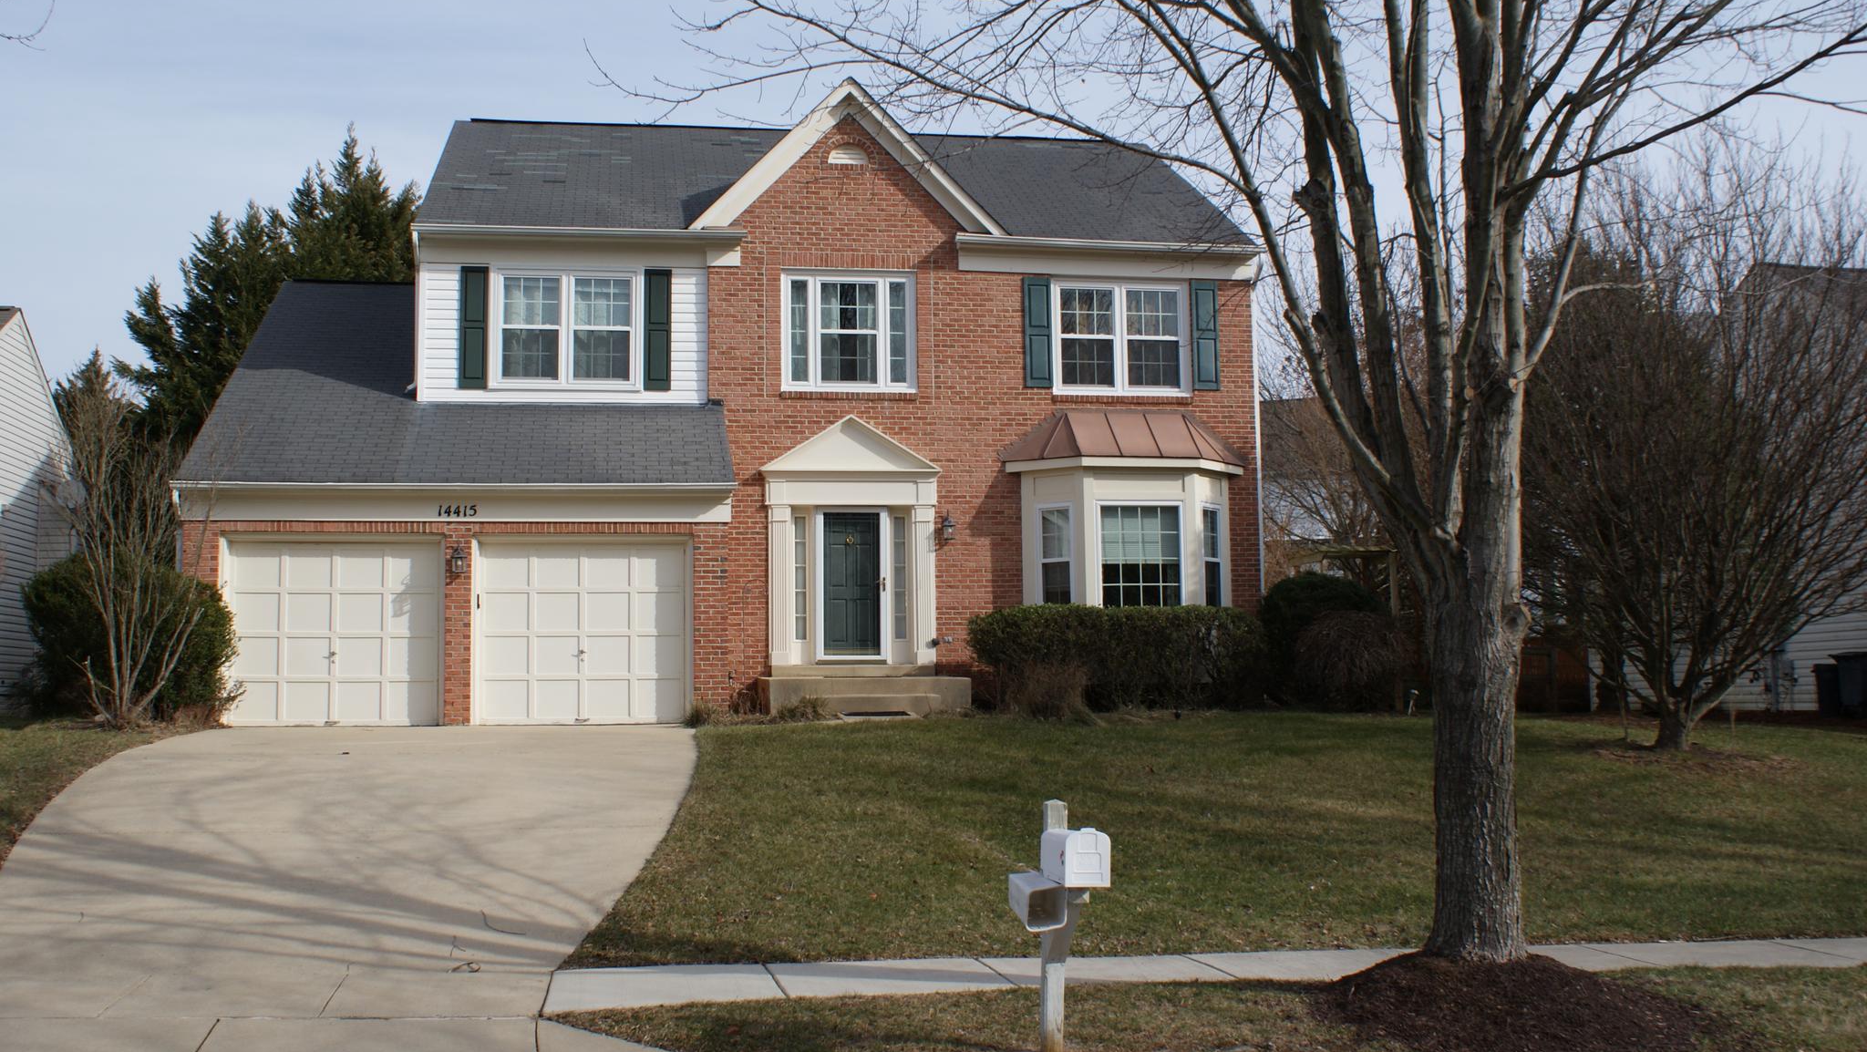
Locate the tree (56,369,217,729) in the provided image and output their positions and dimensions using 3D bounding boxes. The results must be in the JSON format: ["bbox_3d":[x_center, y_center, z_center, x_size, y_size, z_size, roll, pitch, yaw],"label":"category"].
[{"bbox_3d":[-8.514,0.242,18.300,1.720,3.850,1.700,0,-6,-8],"label":"tree"}]

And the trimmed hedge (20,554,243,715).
[{"bbox_3d":[-8.826,1.225,18.800,2.300,1.800,2.000,0,-6,-8],"label":"trimmed hedge"}]

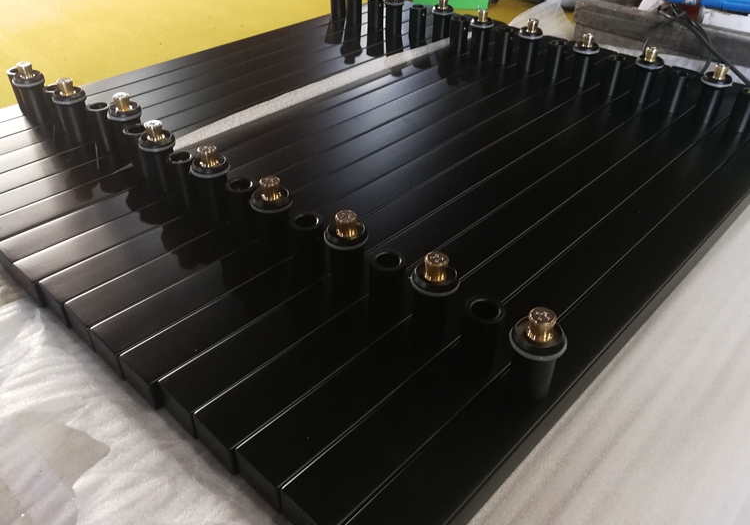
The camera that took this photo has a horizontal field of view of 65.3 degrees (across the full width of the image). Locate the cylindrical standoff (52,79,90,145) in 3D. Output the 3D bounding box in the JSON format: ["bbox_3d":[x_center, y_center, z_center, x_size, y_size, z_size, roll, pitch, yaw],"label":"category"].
[{"bbox_3d":[-0.338,-0.169,0.661,0.035,0.054,0.035,31,48,34],"label":"cylindrical standoff"}]

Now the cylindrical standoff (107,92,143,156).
[{"bbox_3d":[-0.259,-0.144,0.618,0.035,0.067,0.035,0,39,0],"label":"cylindrical standoff"}]

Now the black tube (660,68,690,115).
[{"bbox_3d":[0.376,-0.215,0.734,0.026,0.046,0.026,32,49,33],"label":"black tube"}]

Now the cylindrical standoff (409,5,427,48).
[{"bbox_3d":[0.068,-0.381,0.930,0.026,0.046,0.026,0,38,0],"label":"cylindrical standoff"}]

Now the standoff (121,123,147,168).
[{"bbox_3d":[-0.233,-0.111,0.581,0.025,0.045,0.025,32,48,33],"label":"standoff"}]

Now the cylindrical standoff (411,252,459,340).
[{"bbox_3d":[0.040,0.024,0.400,0.032,0.064,0.032,0,39,0],"label":"cylindrical standoff"}]

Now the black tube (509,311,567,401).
[{"bbox_3d":[0.099,0.057,0.365,0.035,0.063,0.035,0,38,0],"label":"black tube"}]

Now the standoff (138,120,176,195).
[{"bbox_3d":[-0.202,-0.096,0.558,0.030,0.050,0.030,32,48,33],"label":"standoff"}]

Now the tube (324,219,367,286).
[{"bbox_3d":[-0.021,-0.005,0.455,0.035,0.056,0.035,0,39,0],"label":"tube"}]

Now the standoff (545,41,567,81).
[{"bbox_3d":[0.244,-0.275,0.795,0.026,0.046,0.026,31,48,34],"label":"standoff"}]

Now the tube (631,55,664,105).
[{"bbox_3d":[0.329,-0.222,0.717,0.030,0.050,0.030,32,48,33],"label":"tube"}]

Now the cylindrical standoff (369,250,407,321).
[{"bbox_3d":[0.009,0.016,0.424,0.025,0.045,0.025,0,39,0],"label":"cylindrical standoff"}]

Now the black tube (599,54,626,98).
[{"bbox_3d":[0.298,-0.235,0.738,0.025,0.045,0.025,0,39,0],"label":"black tube"}]

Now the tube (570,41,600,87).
[{"bbox_3d":[0.282,-0.268,0.793,0.034,0.052,0.034,32,49,33],"label":"tube"}]

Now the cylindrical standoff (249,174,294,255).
[{"bbox_3d":[-0.085,-0.040,0.490,0.035,0.067,0.035,0,39,0],"label":"cylindrical standoff"}]

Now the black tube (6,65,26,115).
[{"bbox_3d":[-0.431,-0.213,0.719,0.025,0.046,0.025,32,49,33],"label":"black tube"}]

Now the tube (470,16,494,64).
[{"bbox_3d":[0.155,-0.334,0.856,0.035,0.063,0.035,0,38,0],"label":"tube"}]

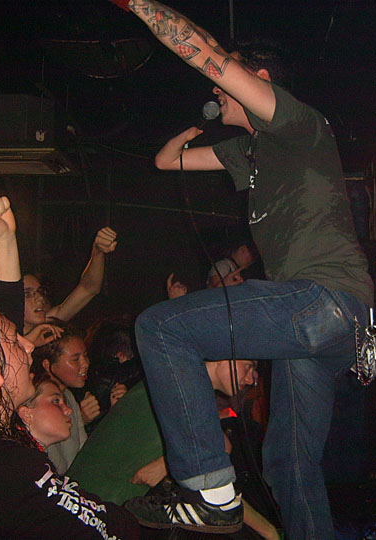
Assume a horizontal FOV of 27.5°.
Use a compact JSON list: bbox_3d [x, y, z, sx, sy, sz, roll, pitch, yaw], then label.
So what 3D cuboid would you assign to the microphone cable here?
[{"bbox_3d":[0.116,0.196,2.050,0.280,1.050,0.250,0,-3,0],"label":"microphone cable"}]

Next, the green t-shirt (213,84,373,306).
[{"bbox_3d":[0.299,-0.182,2.160,0.360,0.660,0.480,-15,-2,-1],"label":"green t-shirt"}]

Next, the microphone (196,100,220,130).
[{"bbox_3d":[0.040,-0.411,2.180,0.051,0.160,0.051,34,0,0],"label":"microphone"}]

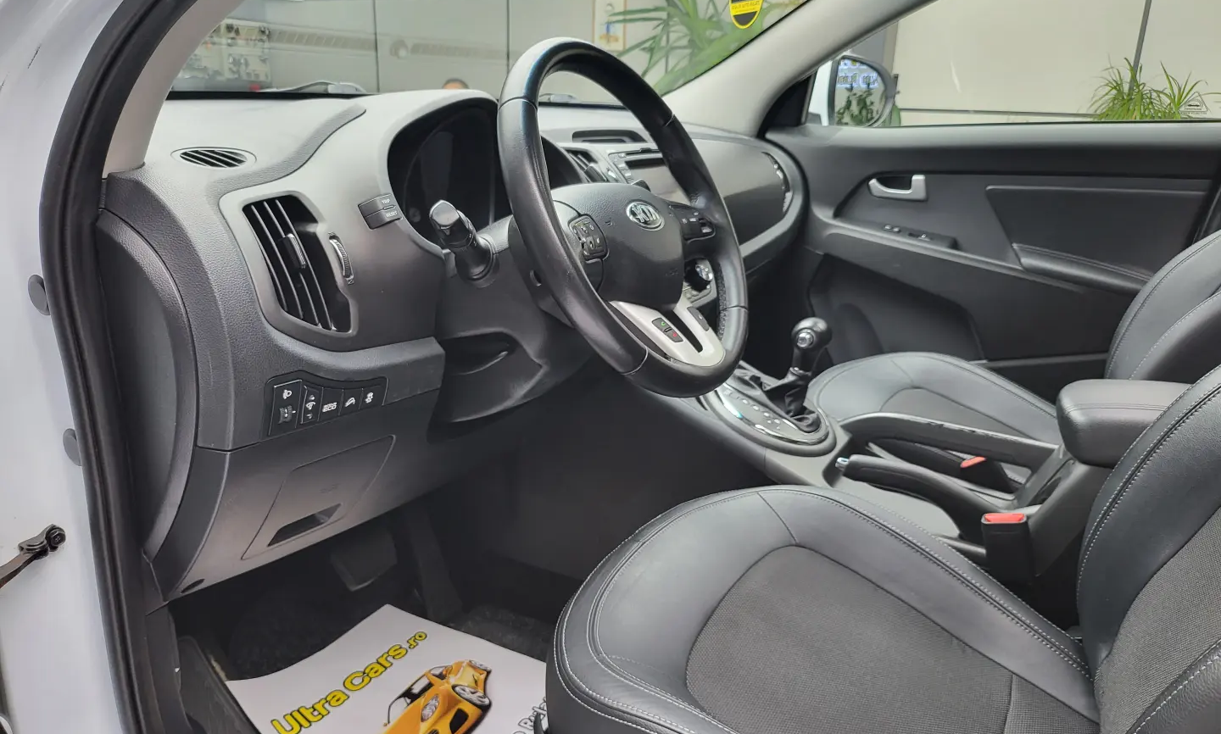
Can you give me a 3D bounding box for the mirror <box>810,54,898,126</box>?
[{"bbox_3d":[0.558,-0.627,1.962,0.210,0.190,0.120,-13,22,-38],"label":"mirror"}]

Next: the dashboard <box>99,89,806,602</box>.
[{"bbox_3d":[-0.078,-0.180,1.346,0.500,0.480,1.420,11,20,28],"label":"dashboard"}]

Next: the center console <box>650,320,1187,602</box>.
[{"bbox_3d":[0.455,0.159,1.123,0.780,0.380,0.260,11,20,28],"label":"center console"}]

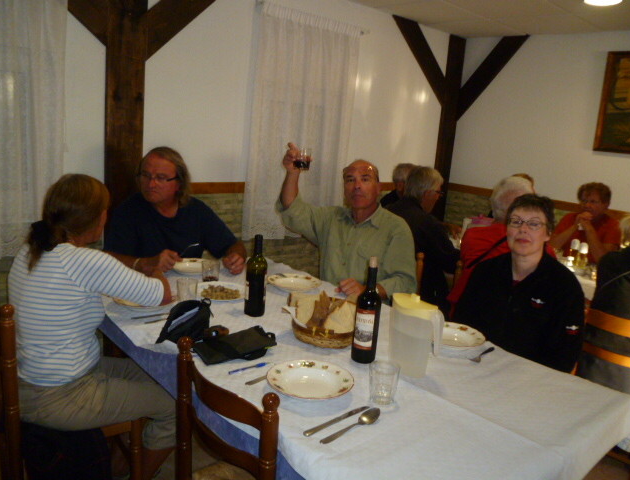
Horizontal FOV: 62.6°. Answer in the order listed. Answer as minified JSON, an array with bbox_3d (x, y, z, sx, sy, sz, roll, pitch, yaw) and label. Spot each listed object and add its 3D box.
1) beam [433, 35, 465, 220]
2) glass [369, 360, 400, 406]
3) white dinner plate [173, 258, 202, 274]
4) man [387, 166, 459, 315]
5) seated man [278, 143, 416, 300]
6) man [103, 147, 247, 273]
[{"bbox_3d":[1.351,-0.854,5.503,0.150,2.500,0.150,-6,16,-43],"label":"beam"},{"bbox_3d":[0.181,0.380,1.365,0.079,0.095,0.079,5,12,0],"label":"glass"},{"bbox_3d":[-0.548,0.137,2.382,0.233,0.038,0.233,5,12,-1],"label":"white dinner plate"},{"bbox_3d":[0.670,0.229,3.020,0.800,1.290,0.560,-3,14,-35],"label":"man"},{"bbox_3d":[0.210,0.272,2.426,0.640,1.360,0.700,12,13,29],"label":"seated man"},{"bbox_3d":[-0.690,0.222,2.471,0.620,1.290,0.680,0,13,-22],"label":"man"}]

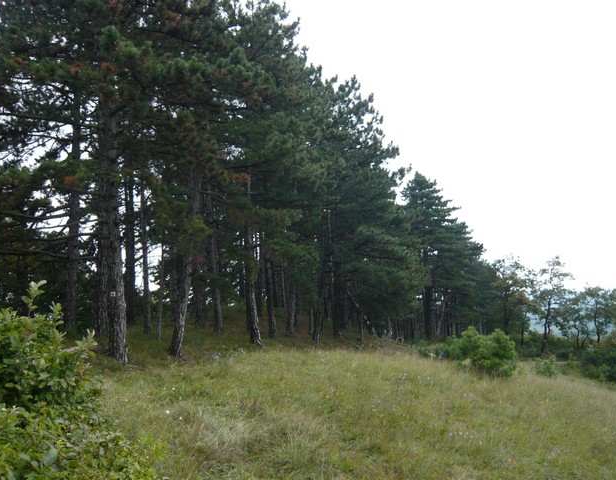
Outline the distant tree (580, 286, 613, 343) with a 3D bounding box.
[{"bbox_3d":[20.729,5.342,37.198,2.299,3.986,2.069,0,-6,0],"label":"distant tree"}]

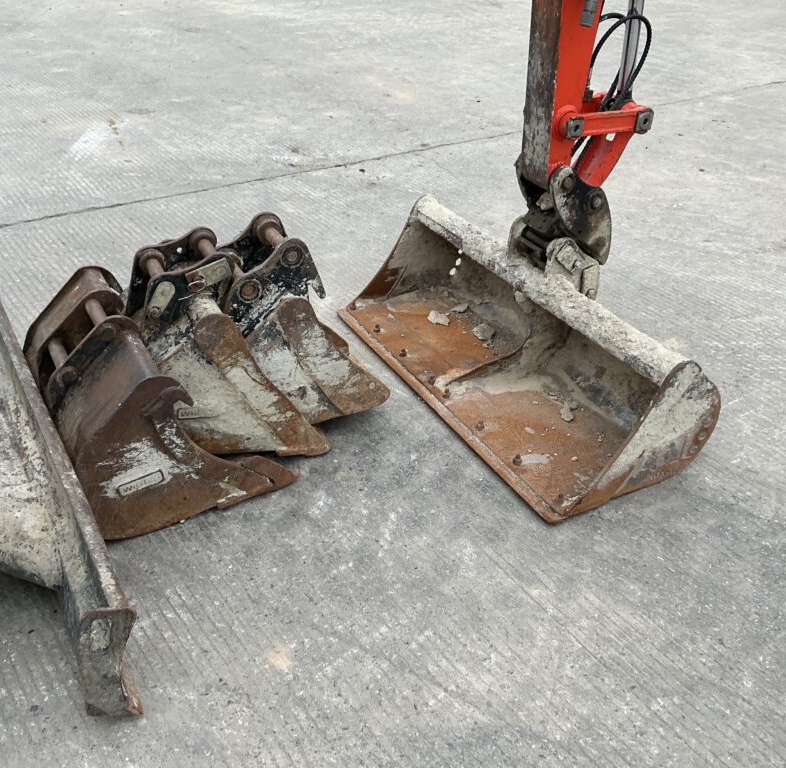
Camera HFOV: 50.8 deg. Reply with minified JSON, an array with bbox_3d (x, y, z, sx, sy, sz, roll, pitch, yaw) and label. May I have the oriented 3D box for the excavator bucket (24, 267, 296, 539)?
[{"bbox_3d":[-0.642,-0.012,2.217,0.595,0.525,0.565,-15,38,-27],"label":"excavator bucket"}]

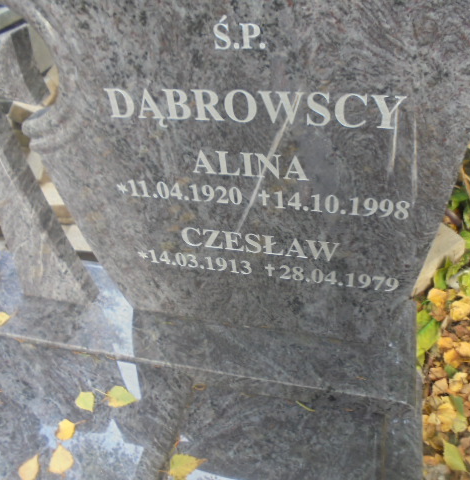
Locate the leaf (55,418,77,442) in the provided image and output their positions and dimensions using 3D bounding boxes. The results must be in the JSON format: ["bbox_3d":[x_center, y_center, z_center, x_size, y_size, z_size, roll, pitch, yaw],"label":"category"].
[{"bbox_3d":[-0.335,0.378,0.957,0.034,0.009,0.041,-2,48,8],"label":"leaf"}]

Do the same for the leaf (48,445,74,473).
[{"bbox_3d":[-0.338,0.430,0.934,0.051,0.008,0.045,19,56,23],"label":"leaf"}]

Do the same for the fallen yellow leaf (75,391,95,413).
[{"bbox_3d":[-0.304,0.332,0.994,0.051,0.009,0.035,14,52,20],"label":"fallen yellow leaf"}]

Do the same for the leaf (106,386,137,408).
[{"bbox_3d":[-0.237,0.325,1.006,0.063,0.008,0.046,-19,50,-7],"label":"leaf"}]

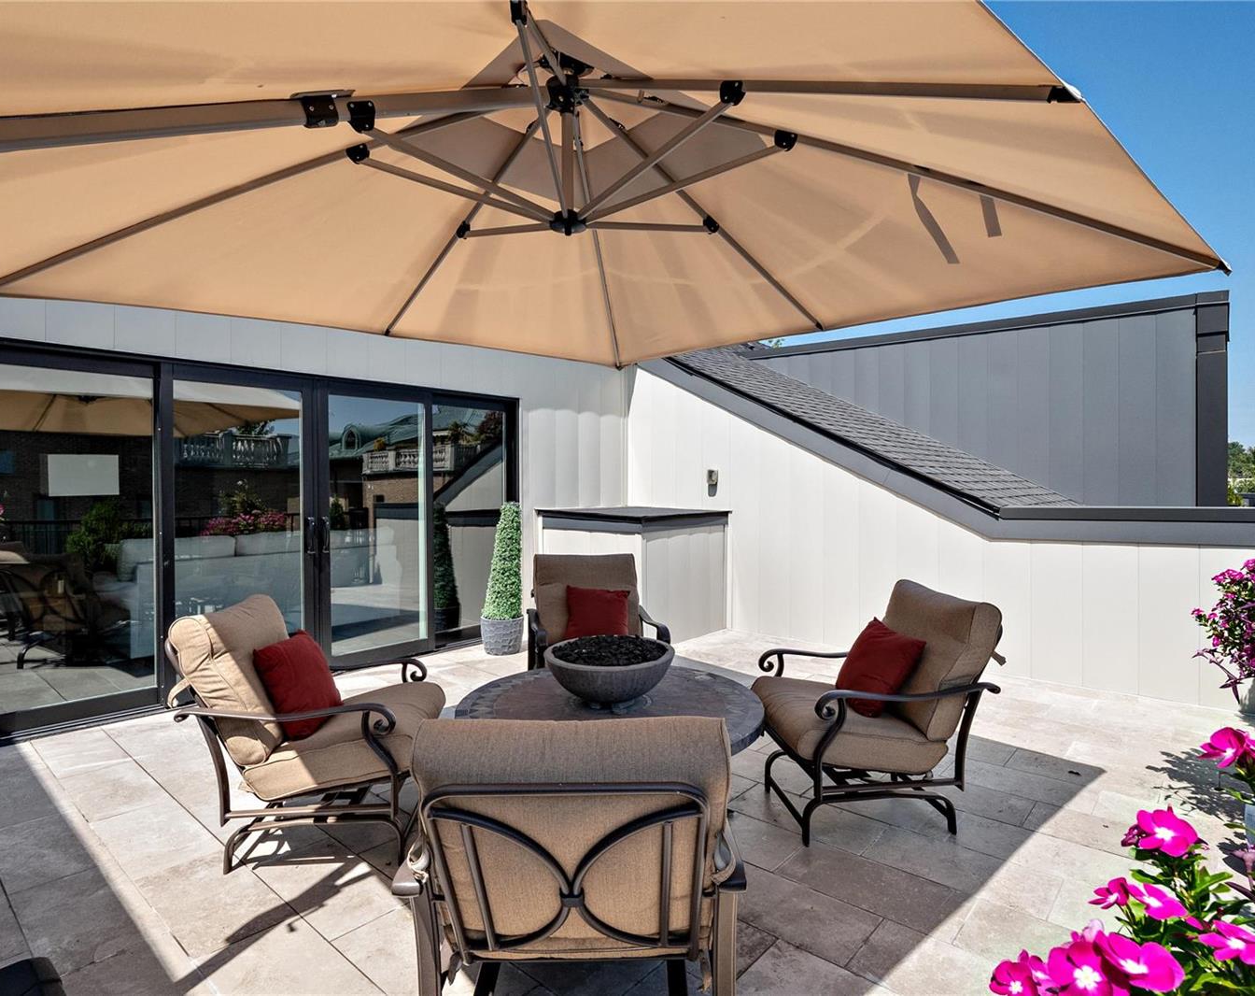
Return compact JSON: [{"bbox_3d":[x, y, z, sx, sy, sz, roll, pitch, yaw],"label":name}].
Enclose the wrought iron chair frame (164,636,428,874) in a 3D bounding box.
[{"bbox_3d":[-1.217,0.907,2.571,0.810,0.800,0.700,0,1,-6],"label":"wrought iron chair frame"}]

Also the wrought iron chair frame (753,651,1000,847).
[{"bbox_3d":[1.028,0.904,2.765,0.810,0.780,0.700,0,1,-7],"label":"wrought iron chair frame"}]

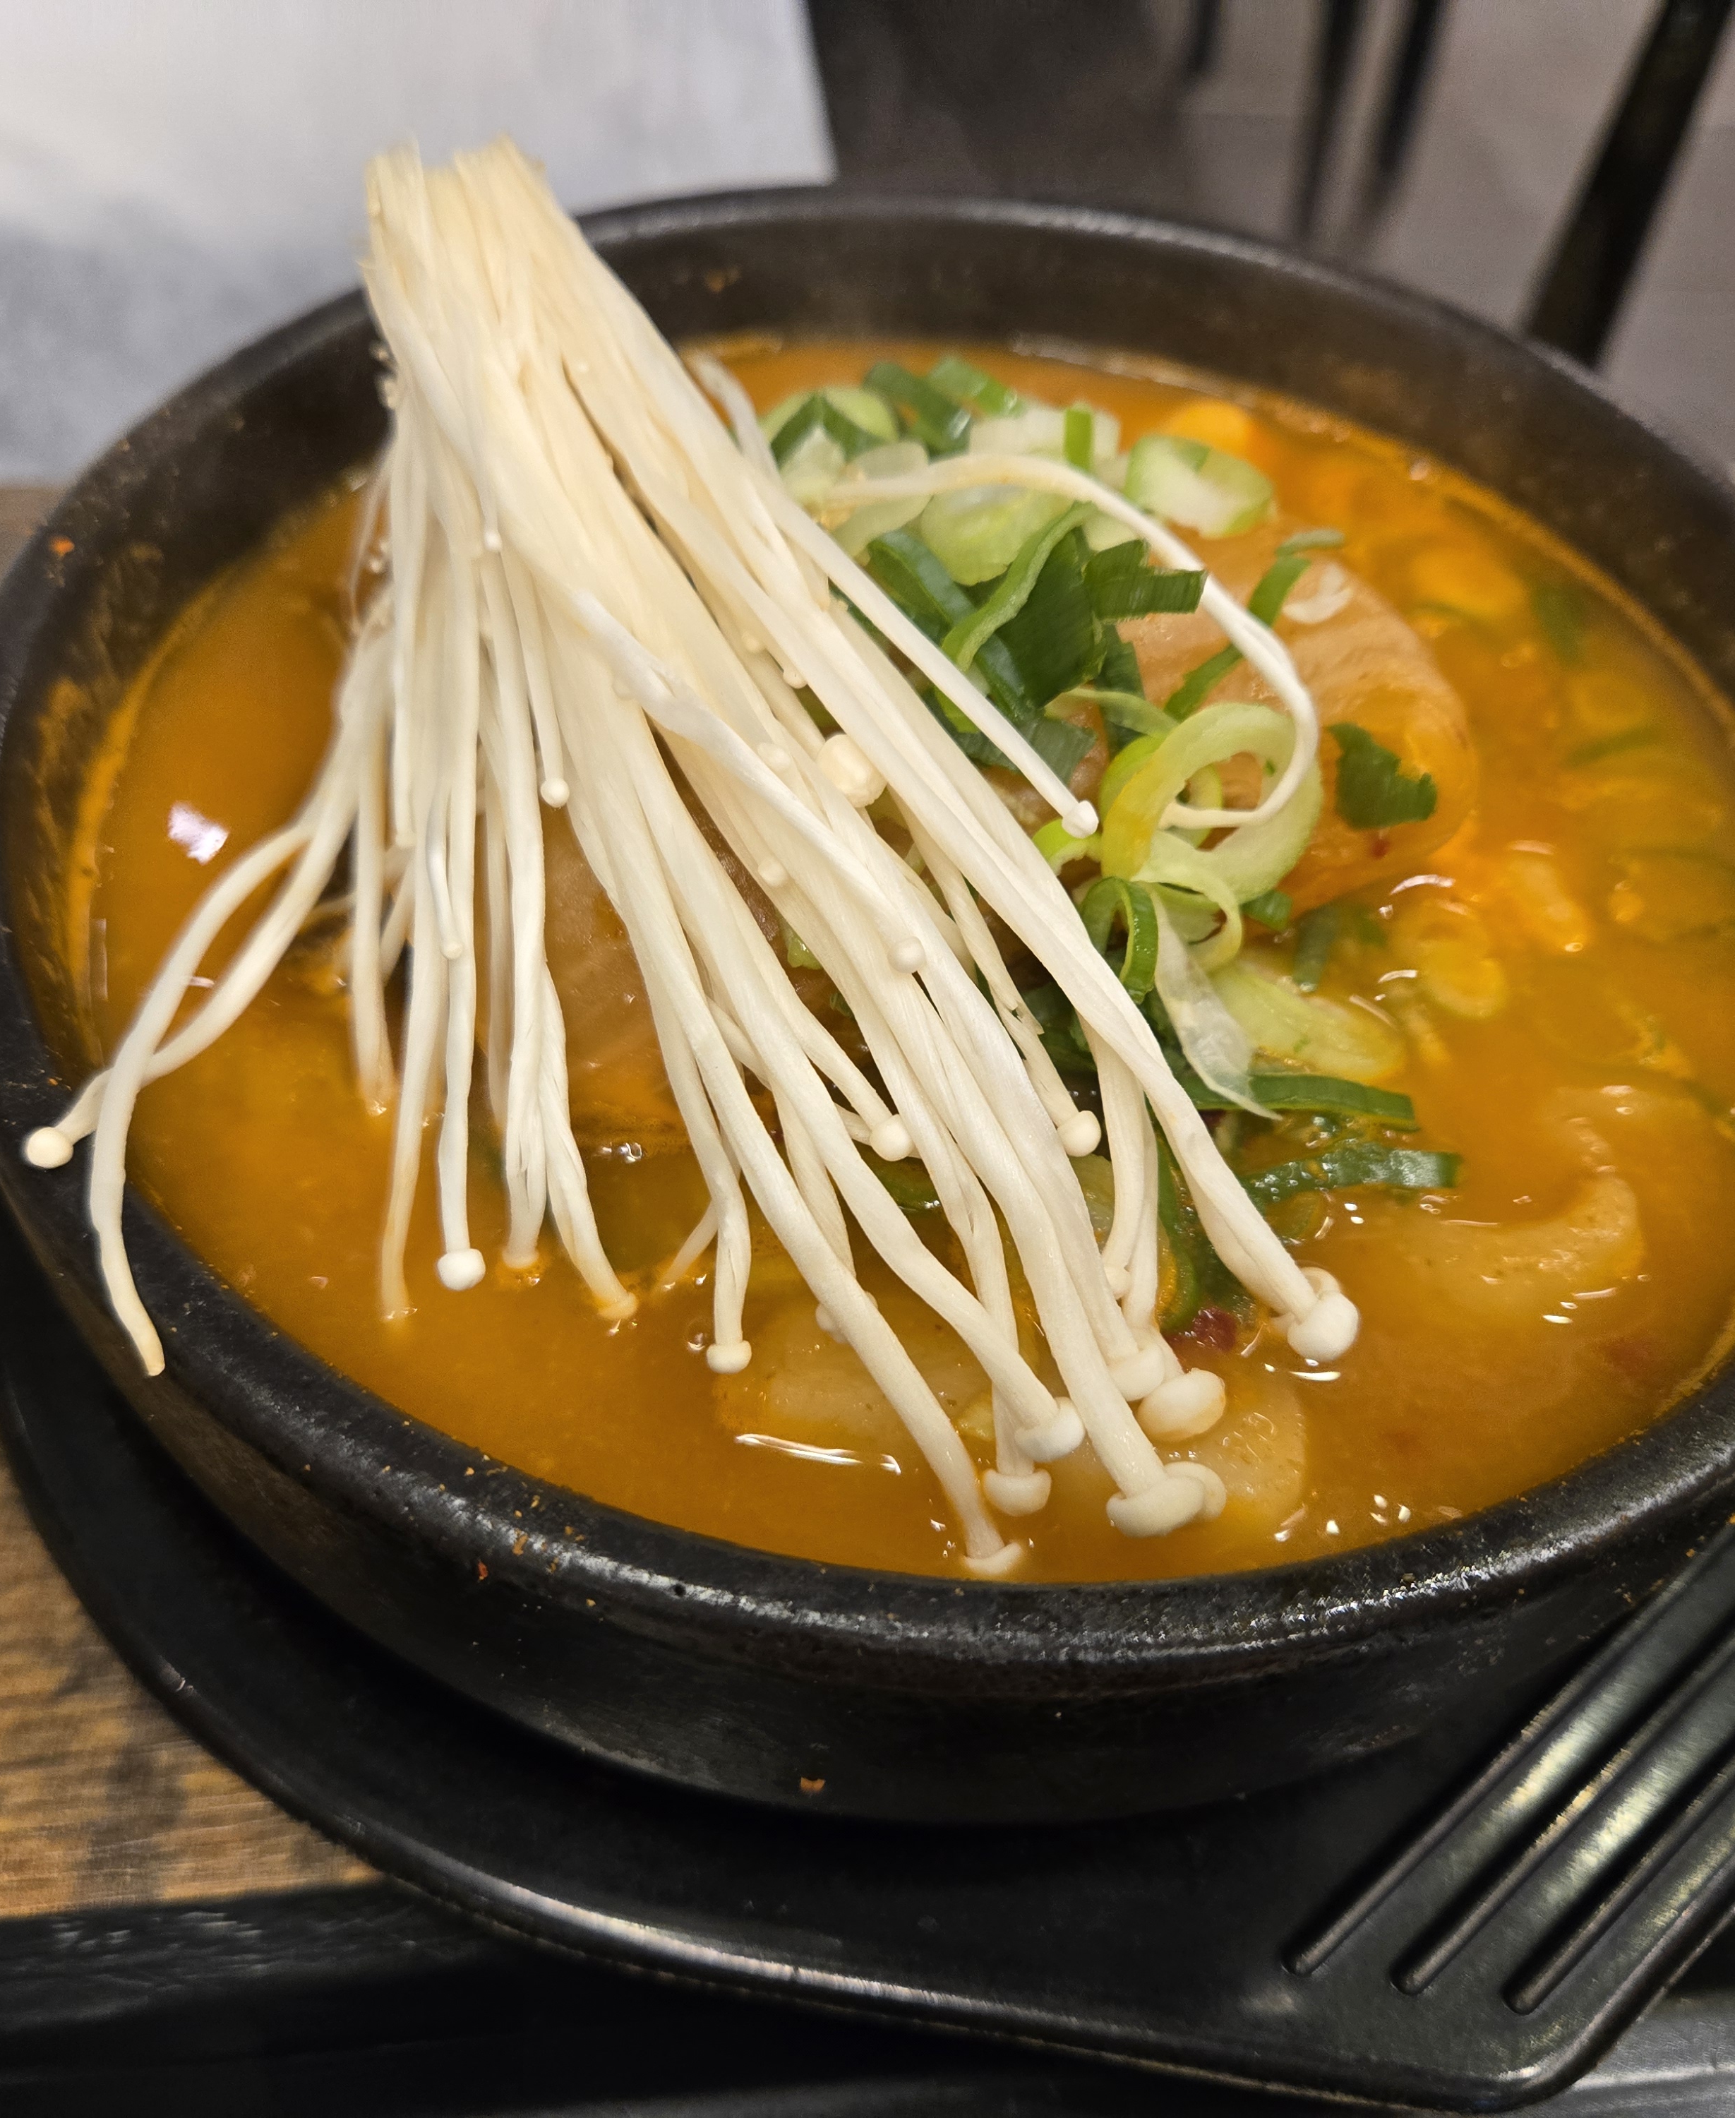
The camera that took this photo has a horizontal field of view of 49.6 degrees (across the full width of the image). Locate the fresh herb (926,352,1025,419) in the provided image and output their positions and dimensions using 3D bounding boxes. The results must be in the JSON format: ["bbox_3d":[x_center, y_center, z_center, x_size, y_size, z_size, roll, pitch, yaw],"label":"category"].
[{"bbox_3d":[0.014,-0.085,0.236,0.012,0.004,0.006,38,59,23],"label":"fresh herb"}]

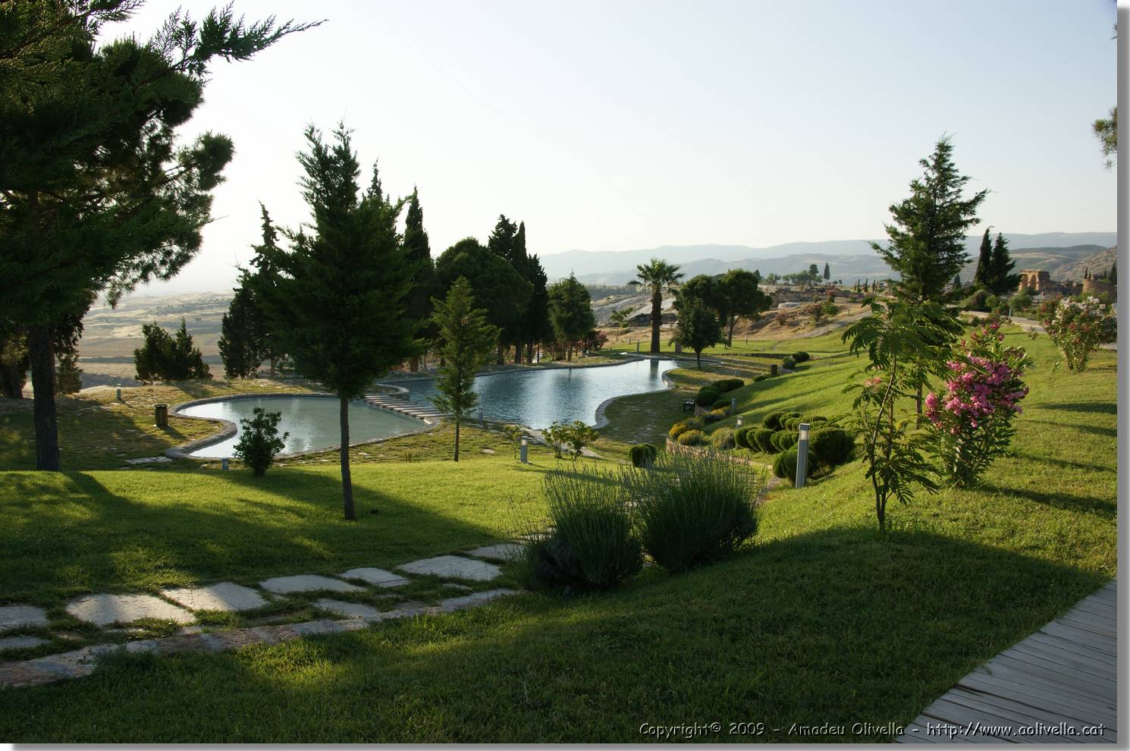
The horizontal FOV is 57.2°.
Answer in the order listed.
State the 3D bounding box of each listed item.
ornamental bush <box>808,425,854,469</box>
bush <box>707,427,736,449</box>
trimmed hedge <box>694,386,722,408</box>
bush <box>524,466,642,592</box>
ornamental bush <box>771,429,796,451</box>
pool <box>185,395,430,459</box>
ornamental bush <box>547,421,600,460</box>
[{"bbox_3d":[3.854,1.033,15.000,0.670,0.580,0.670,0,6,0],"label":"ornamental bush"},{"bbox_3d":[3.333,1.328,21.999,0.603,0.457,0.603,1,6,9],"label":"bush"},{"bbox_3d":[5.667,0.854,41.000,1.100,0.820,1.100,0,6,0],"label":"trimmed hedge"},{"bbox_3d":[0.139,1.175,8.000,0.912,0.849,0.912,0,6,0],"label":"bush"},{"bbox_3d":[4.424,1.302,21.000,0.540,0.460,0.540,0,6,0],"label":"ornamental bush"},{"bbox_3d":[-10.699,1.905,41.785,9.514,0.500,18.039,-2,6,-19],"label":"pool"},{"bbox_3d":[0.211,1.759,28.000,1.440,1.104,1.080,0,6,0],"label":"ornamental bush"}]

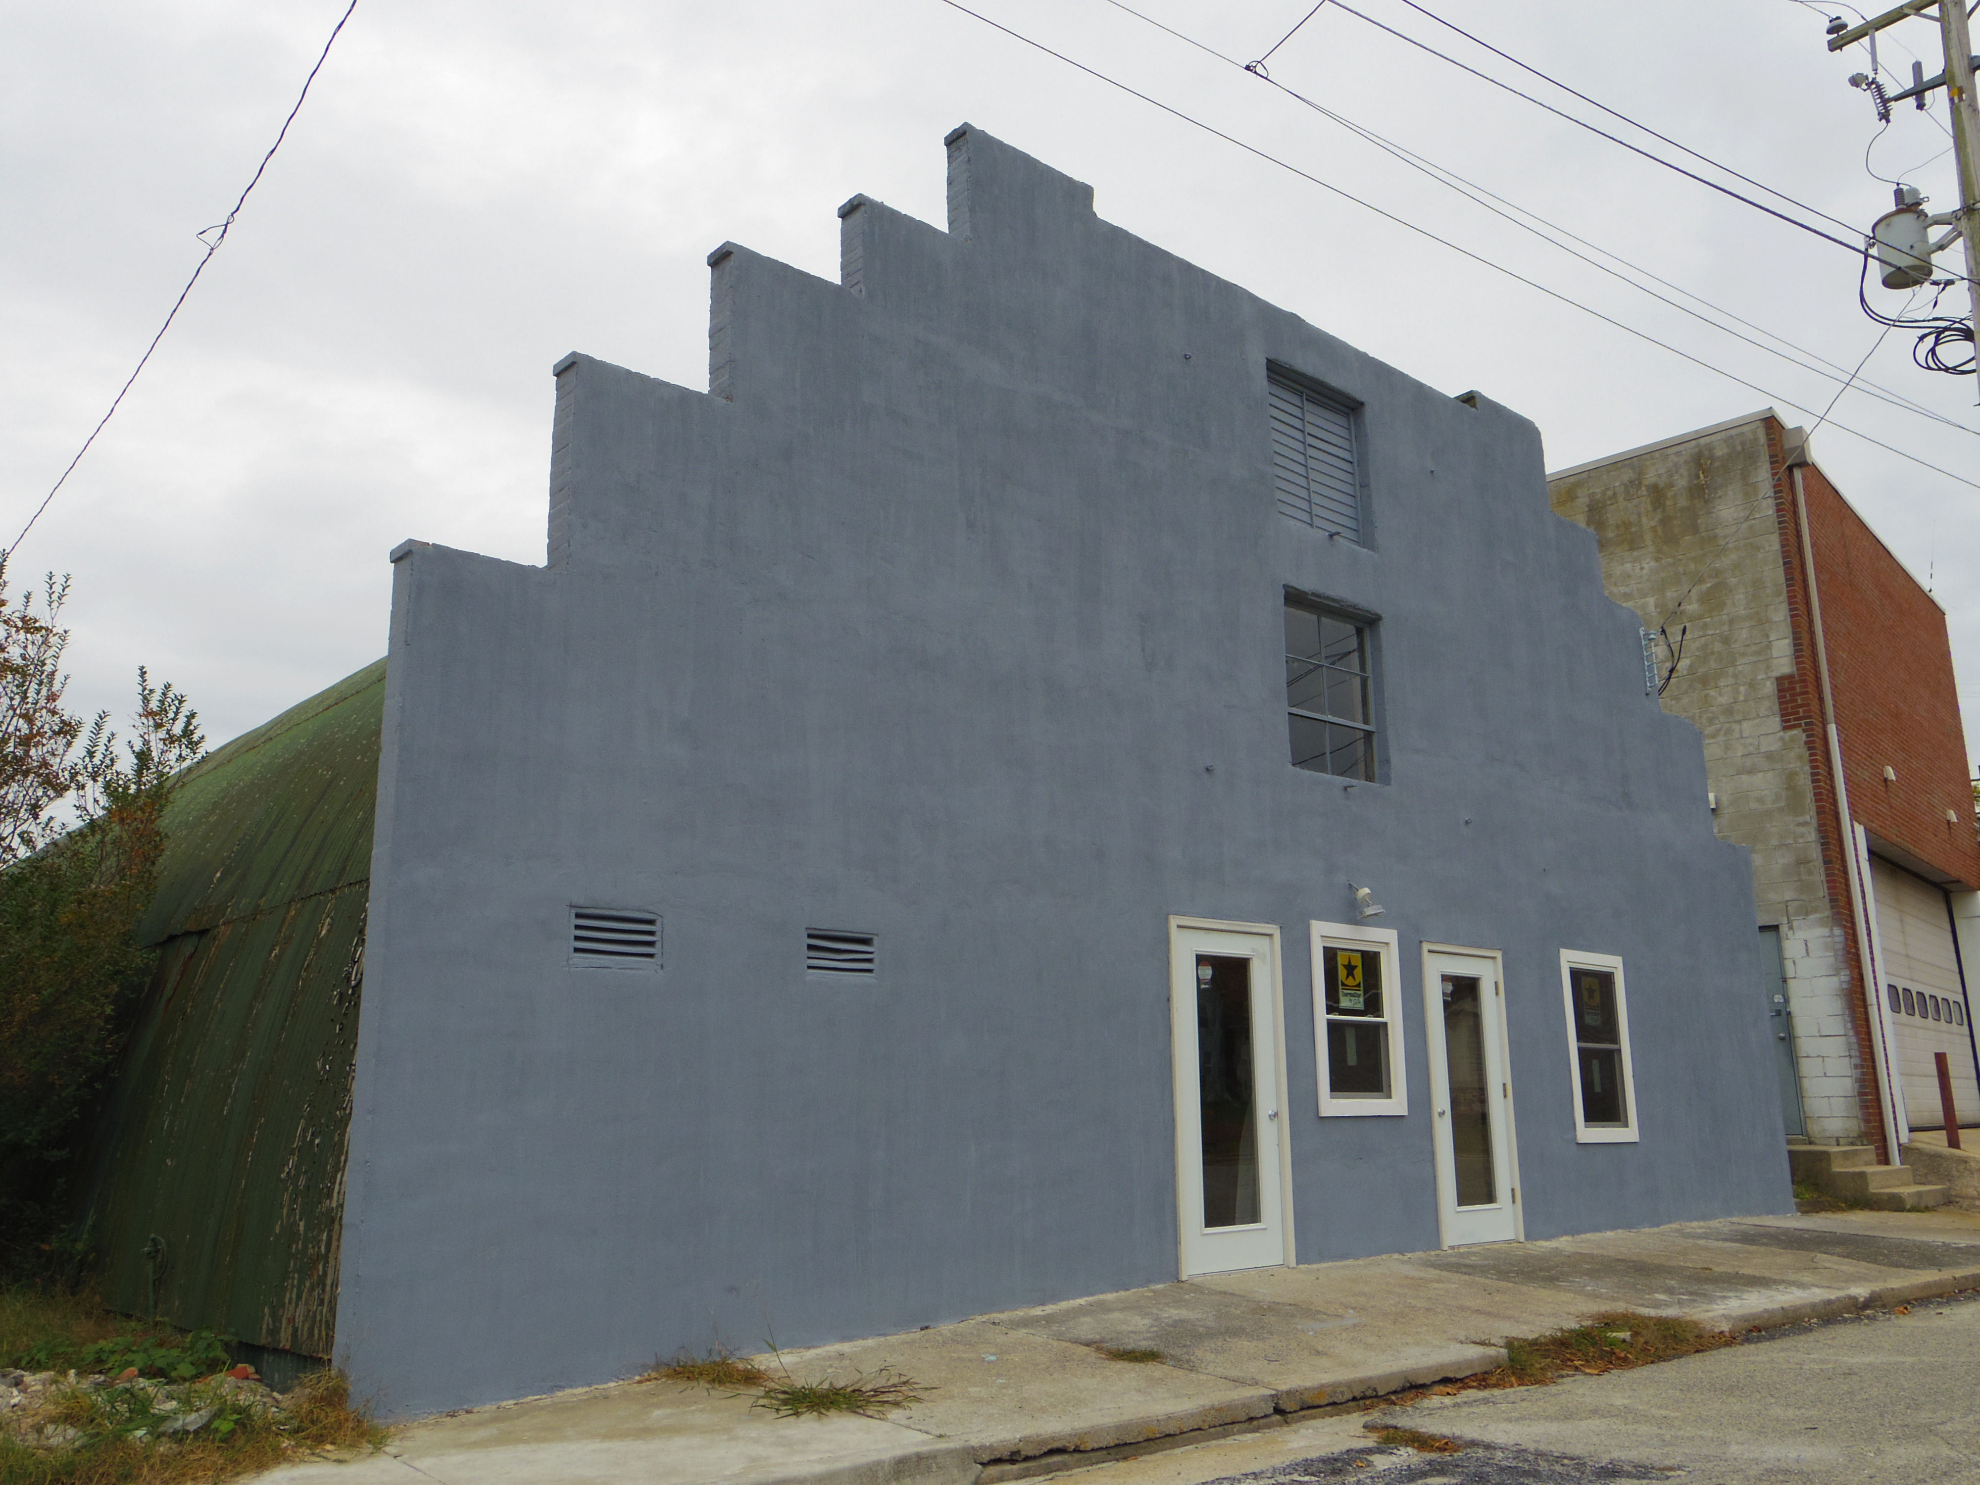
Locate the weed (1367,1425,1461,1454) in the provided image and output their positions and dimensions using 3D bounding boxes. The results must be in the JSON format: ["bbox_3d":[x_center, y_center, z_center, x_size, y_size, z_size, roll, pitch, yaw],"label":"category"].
[{"bbox_3d":[1.619,2.656,5.905,0.140,0.045,0.360,12,-18,-42],"label":"weed"}]

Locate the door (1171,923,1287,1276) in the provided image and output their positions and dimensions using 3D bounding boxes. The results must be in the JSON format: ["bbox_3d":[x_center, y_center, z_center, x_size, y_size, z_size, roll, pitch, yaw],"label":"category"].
[{"bbox_3d":[1.477,2.167,9.530,1.033,2.107,0.130,11,-17,-39],"label":"door"}]

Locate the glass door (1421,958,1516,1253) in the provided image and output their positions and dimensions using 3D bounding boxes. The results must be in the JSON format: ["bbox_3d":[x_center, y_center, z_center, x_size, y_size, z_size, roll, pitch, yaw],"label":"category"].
[{"bbox_3d":[3.460,2.563,11.181,0.922,2.025,0.070,11,-17,-39],"label":"glass door"}]

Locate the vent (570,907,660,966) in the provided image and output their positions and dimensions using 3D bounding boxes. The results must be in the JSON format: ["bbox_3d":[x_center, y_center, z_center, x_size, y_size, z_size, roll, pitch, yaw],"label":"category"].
[{"bbox_3d":[-1.712,0.899,7.029,0.455,0.258,0.080,11,-17,-39],"label":"vent"}]

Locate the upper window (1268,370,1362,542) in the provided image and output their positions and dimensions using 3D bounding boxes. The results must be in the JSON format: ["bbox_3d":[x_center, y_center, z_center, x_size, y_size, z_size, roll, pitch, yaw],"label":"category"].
[{"bbox_3d":[2.340,-2.069,11.425,1.135,1.167,0.100,11,-17,-39],"label":"upper window"}]

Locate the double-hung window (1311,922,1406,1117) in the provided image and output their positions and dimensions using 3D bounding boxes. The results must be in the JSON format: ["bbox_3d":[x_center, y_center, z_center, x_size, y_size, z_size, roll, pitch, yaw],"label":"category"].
[{"bbox_3d":[2.485,1.882,10.463,0.965,1.269,0.110,11,-17,-39],"label":"double-hung window"}]

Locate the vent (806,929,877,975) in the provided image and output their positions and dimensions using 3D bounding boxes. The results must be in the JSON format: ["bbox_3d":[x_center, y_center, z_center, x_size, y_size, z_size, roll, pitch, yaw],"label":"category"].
[{"bbox_3d":[-0.764,1.076,7.816,0.435,0.226,0.080,11,-17,-39],"label":"vent"}]

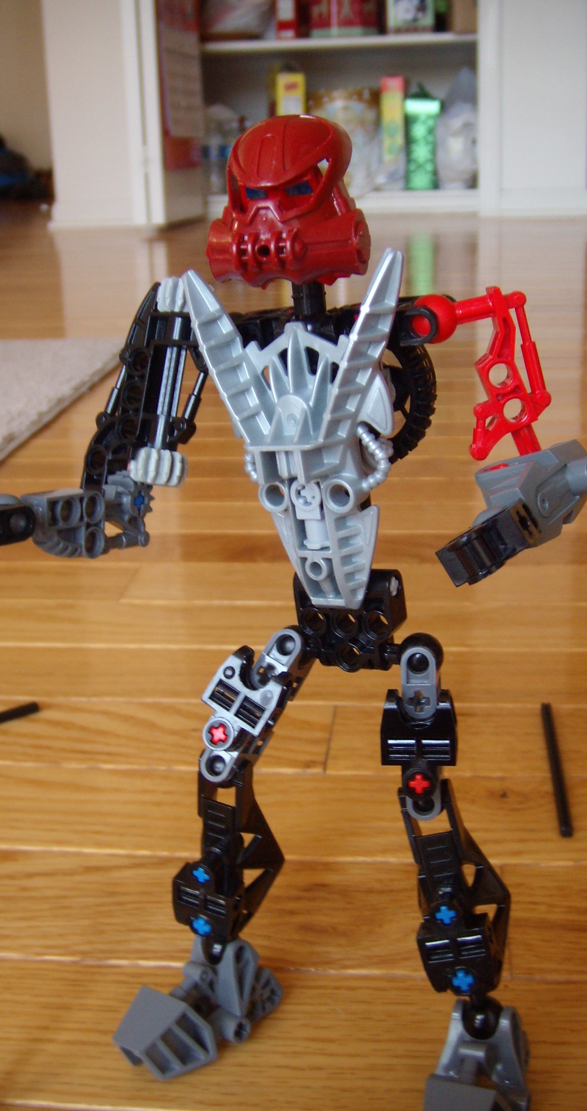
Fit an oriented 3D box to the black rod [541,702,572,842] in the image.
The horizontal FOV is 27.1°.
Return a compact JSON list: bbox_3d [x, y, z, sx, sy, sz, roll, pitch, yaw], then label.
[{"bbox_3d":[0.095,0.075,0.442,0.005,0.005,0.096,0,19,7],"label":"black rod"}]

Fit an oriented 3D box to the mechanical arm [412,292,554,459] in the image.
[{"bbox_3d":[0.039,-0.037,0.252,0.029,0.038,0.018,3,20,14],"label":"mechanical arm"}]

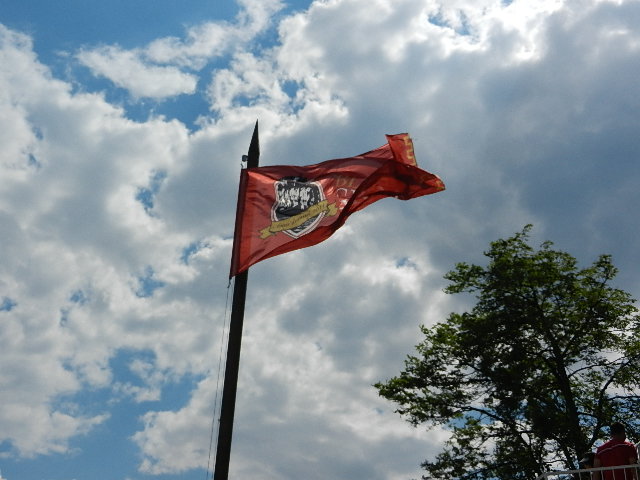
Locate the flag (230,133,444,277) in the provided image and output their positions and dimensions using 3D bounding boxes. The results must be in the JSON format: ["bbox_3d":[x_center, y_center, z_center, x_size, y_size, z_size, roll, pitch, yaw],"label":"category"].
[{"bbox_3d":[0.150,-0.345,7.300,1.900,1.220,0.420,-9,-33,19],"label":"flag"}]

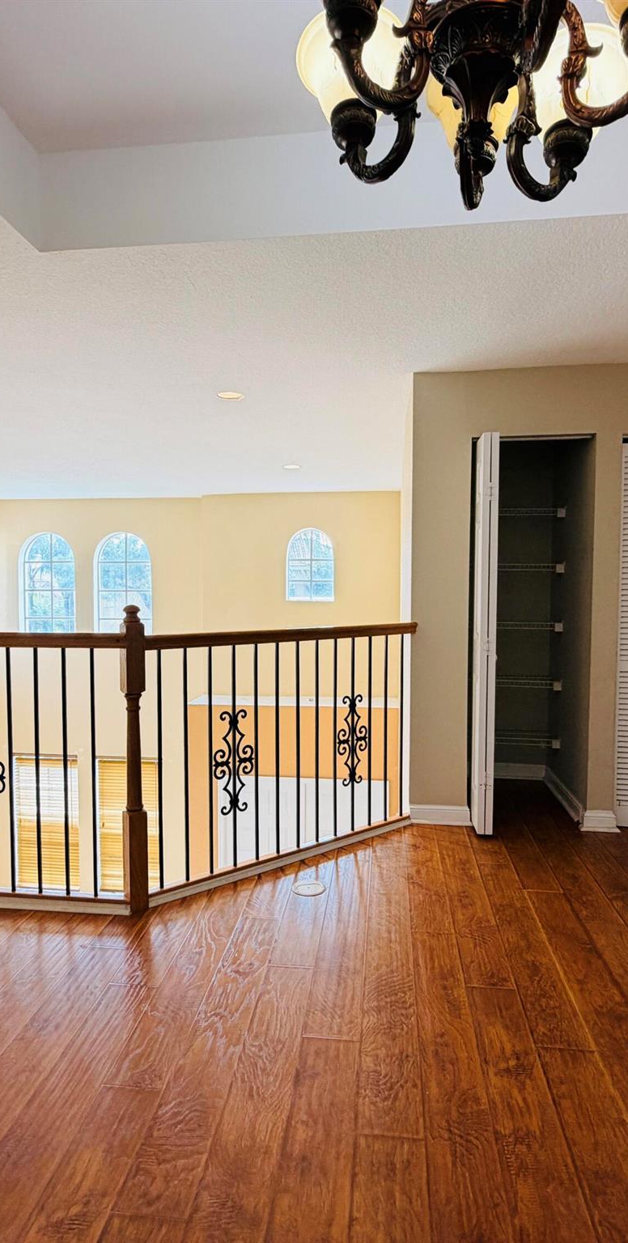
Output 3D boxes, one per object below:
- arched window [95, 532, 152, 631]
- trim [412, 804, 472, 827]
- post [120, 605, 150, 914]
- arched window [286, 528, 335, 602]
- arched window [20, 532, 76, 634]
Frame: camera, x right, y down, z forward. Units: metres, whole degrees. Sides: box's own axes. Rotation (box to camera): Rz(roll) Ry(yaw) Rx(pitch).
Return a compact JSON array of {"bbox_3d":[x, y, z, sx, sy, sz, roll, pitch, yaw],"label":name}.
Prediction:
[{"bbox_3d":[-2.436,-0.403,8.654,0.772,1.483,0.130,0,3,7],"label":"arched window"},{"bbox_3d":[0.690,1.055,3.650,0.329,0.107,0.022,0,3,7],"label":"trim"},{"bbox_3d":[-0.708,0.548,2.642,0.077,1.217,0.077,-2,4,-36],"label":"post"},{"bbox_3d":[-0.033,-0.685,8.145,0.584,0.880,0.120,0,3,7],"label":"arched window"},{"bbox_3d":[-3.453,-0.411,8.784,0.787,1.484,0.130,0,3,7],"label":"arched window"}]

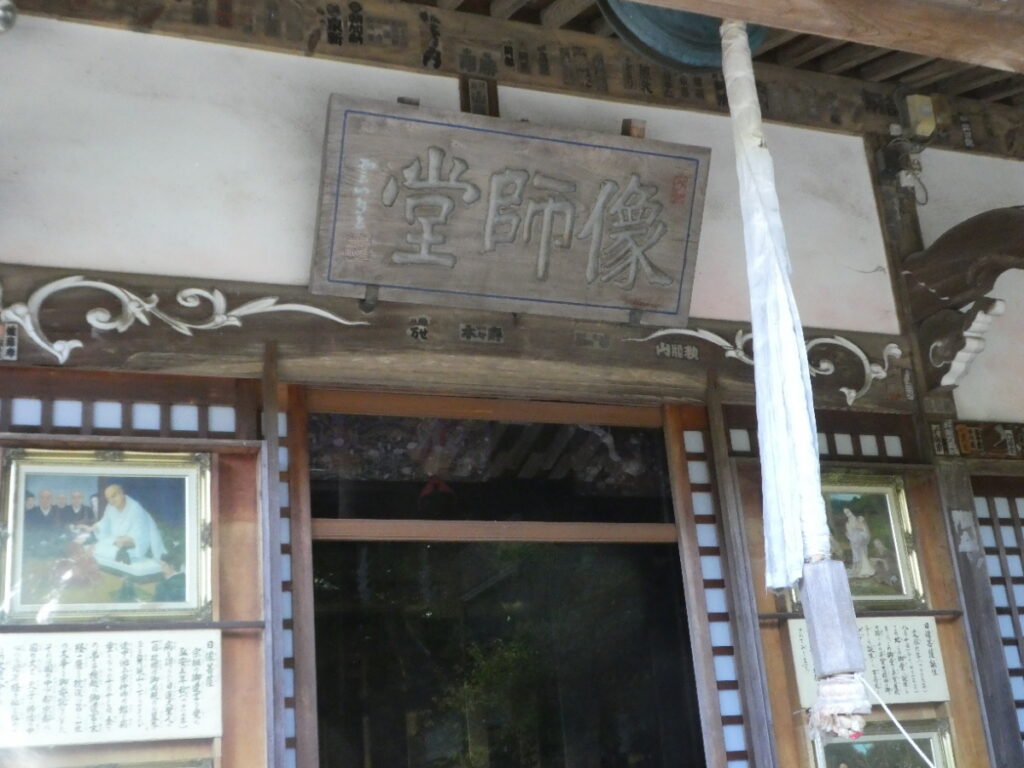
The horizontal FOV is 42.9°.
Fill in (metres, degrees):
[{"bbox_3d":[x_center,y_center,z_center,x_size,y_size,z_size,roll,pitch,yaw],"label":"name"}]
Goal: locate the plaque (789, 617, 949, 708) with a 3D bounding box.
[{"bbox_3d":[1.299,1.014,4.739,0.641,0.313,0.025,3,-21,-21],"label":"plaque"}]

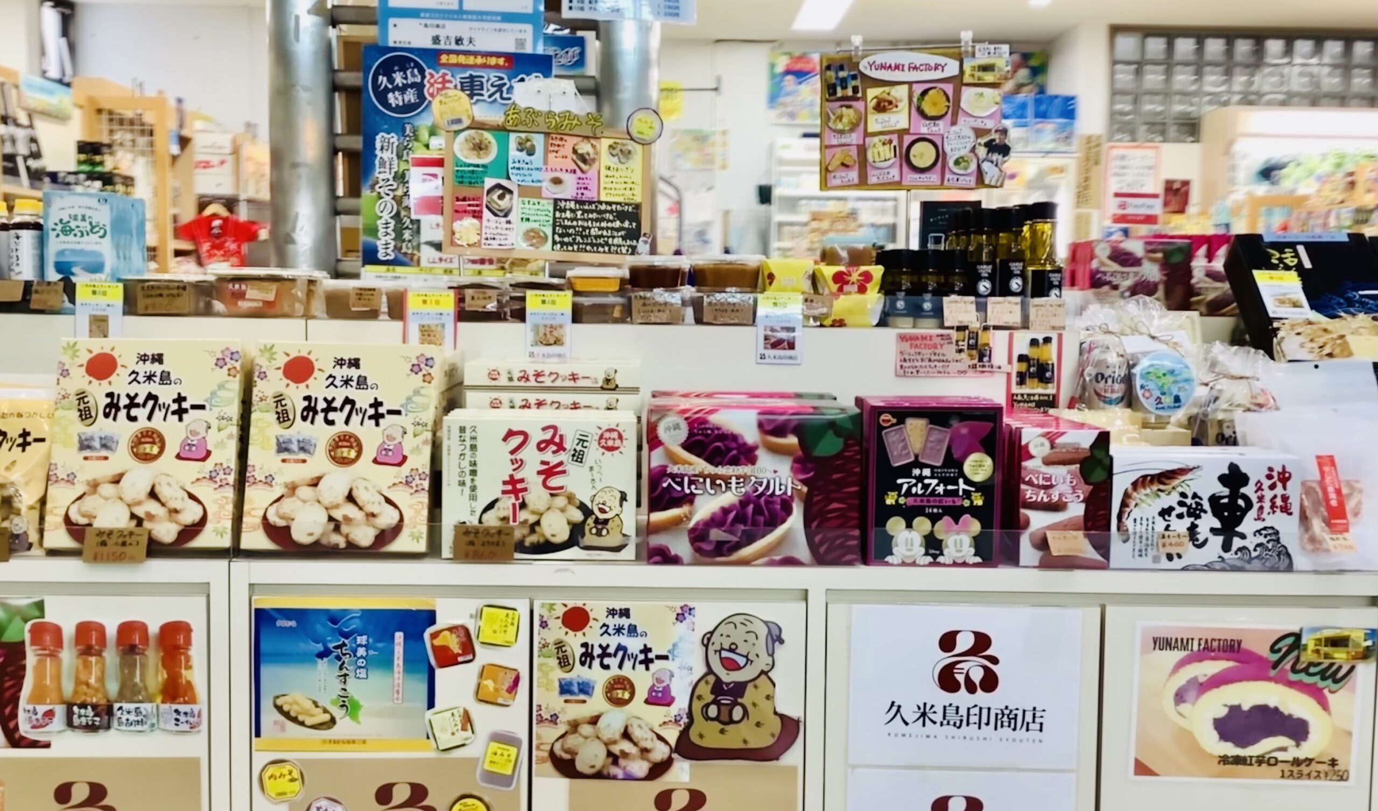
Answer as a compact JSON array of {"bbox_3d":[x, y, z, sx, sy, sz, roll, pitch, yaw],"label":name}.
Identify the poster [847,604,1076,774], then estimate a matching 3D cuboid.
[{"bbox_3d":[0.358,0.366,1.600,0.297,0.210,0.006,1,2,-1],"label":"poster"}]

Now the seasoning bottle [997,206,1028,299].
[{"bbox_3d":[0.504,-0.216,1.924,0.048,0.185,0.048,1,2,-1],"label":"seasoning bottle"}]

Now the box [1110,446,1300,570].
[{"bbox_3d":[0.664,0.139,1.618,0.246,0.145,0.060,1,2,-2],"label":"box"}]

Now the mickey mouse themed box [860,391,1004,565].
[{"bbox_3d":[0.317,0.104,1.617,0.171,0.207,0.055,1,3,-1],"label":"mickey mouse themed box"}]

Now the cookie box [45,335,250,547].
[{"bbox_3d":[-0.737,0.053,1.689,0.245,0.284,0.042,0,-9,-2],"label":"cookie box"}]

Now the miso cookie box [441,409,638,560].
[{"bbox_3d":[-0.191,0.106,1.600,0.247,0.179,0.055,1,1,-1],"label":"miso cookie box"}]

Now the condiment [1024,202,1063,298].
[{"bbox_3d":[0.583,-0.235,2.030,0.060,0.195,0.060,1,3,-1],"label":"condiment"}]

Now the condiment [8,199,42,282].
[{"bbox_3d":[-1.020,-0.230,1.901,0.058,0.174,0.058,1,2,-1],"label":"condiment"}]

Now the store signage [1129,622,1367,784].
[{"bbox_3d":[0.725,0.388,1.606,0.297,0.210,0.006,1,2,-1],"label":"store signage"}]

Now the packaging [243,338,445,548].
[{"bbox_3d":[-0.458,0.056,1.639,0.238,0.275,0.046,2,-10,-3],"label":"packaging"}]

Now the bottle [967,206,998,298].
[{"bbox_3d":[0.457,-0.216,1.923,0.048,0.182,0.048,1,2,-1],"label":"bottle"}]

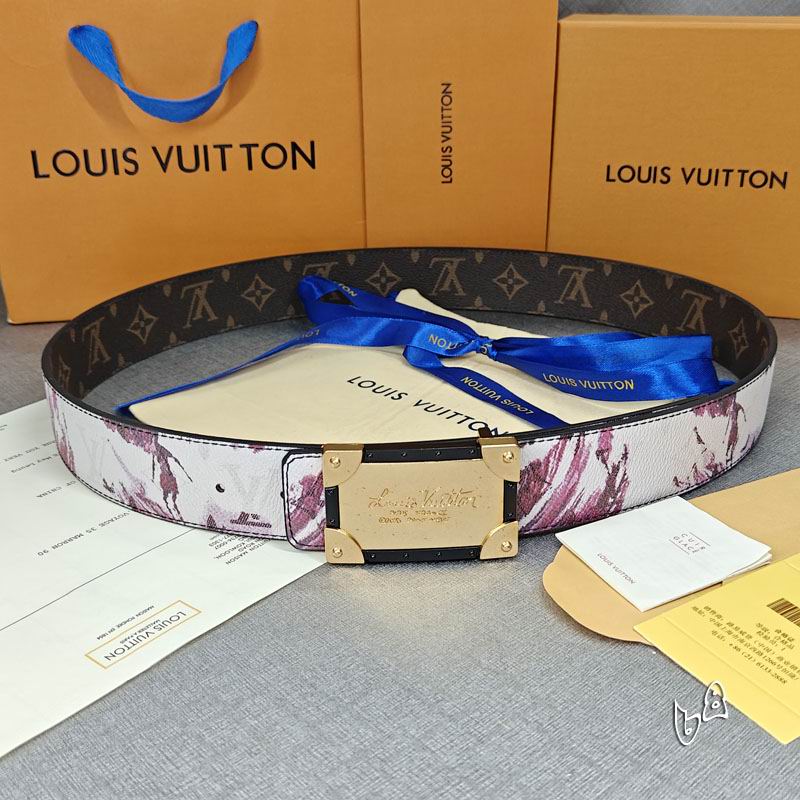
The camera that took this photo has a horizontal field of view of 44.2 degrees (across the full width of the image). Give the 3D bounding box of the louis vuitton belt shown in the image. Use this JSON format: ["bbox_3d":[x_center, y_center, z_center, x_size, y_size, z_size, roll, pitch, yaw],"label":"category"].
[{"bbox_3d":[0.009,-0.021,0.490,0.346,0.047,0.287,-1,25,-3],"label":"louis vuitton belt"}]

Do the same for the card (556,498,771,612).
[{"bbox_3d":[0.099,0.056,0.372,0.063,0.005,0.051,-13,28,-26],"label":"card"}]

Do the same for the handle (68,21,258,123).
[{"bbox_3d":[-0.132,-0.185,0.558,0.106,0.053,0.026,-4,22,-8],"label":"handle"}]

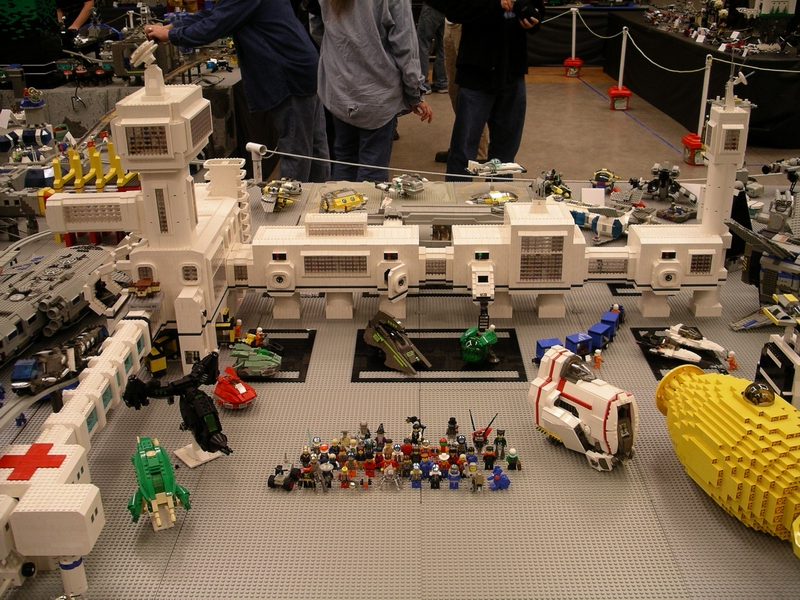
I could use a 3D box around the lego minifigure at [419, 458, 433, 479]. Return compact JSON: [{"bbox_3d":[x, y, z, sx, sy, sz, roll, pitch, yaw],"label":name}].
[{"bbox_3d":[0.046,0.287,1.478,0.026,0.044,0.017,0,24,1],"label":"lego minifigure"}]

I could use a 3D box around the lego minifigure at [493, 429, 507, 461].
[{"bbox_3d":[0.178,0.256,1.513,0.026,0.054,0.019,0,23,1],"label":"lego minifigure"}]

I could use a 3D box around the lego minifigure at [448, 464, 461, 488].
[{"bbox_3d":[0.093,0.300,1.456,0.025,0.043,0.018,0,24,1],"label":"lego minifigure"}]

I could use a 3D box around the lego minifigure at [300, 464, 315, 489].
[{"bbox_3d":[-0.158,0.299,1.459,0.025,0.043,0.018,0,24,1],"label":"lego minifigure"}]

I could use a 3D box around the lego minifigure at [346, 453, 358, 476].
[{"bbox_3d":[-0.084,0.283,1.470,0.025,0.042,0.018,0,23,1],"label":"lego minifigure"}]

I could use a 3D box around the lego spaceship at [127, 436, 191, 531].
[{"bbox_3d":[-0.372,0.284,1.321,0.096,0.056,0.165,-8,42,-16],"label":"lego spaceship"}]

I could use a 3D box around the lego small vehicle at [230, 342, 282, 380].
[{"bbox_3d":[-0.310,0.126,1.840,0.112,0.048,0.072,2,23,6],"label":"lego small vehicle"}]

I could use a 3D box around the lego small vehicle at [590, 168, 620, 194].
[{"bbox_3d":[0.745,-0.437,3.106,0.105,0.076,0.100,5,24,11],"label":"lego small vehicle"}]

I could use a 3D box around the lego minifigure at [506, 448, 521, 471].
[{"bbox_3d":[0.199,0.278,1.497,0.026,0.043,0.017,0,24,1],"label":"lego minifigure"}]

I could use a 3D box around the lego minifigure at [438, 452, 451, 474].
[{"bbox_3d":[0.078,0.286,1.477,0.025,0.045,0.018,0,24,1],"label":"lego minifigure"}]

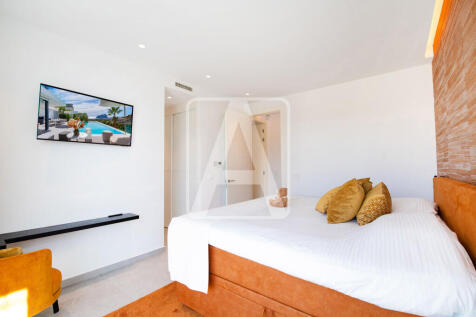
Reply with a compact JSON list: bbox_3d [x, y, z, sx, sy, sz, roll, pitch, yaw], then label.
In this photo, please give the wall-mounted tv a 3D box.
[{"bbox_3d":[-1.808,-0.473,2.462,0.060,0.563,0.963,6,2,35],"label":"wall-mounted tv"}]

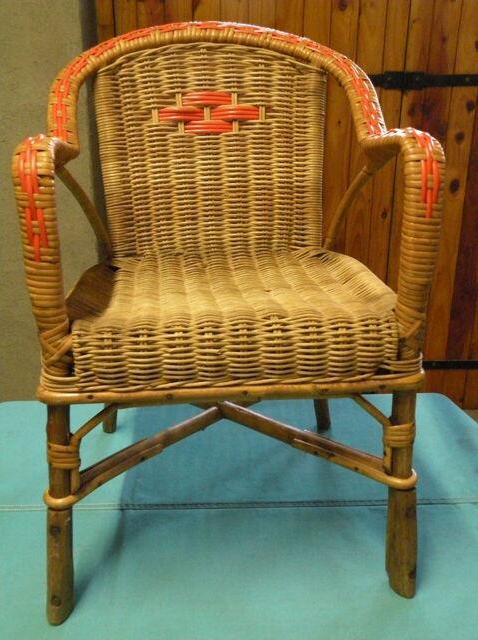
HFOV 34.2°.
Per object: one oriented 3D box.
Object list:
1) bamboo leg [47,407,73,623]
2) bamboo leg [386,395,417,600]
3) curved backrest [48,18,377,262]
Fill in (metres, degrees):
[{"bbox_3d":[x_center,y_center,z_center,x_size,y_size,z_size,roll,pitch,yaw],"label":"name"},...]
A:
[{"bbox_3d":[-0.172,0.191,0.745,0.027,0.255,0.026,3,24,-6],"label":"bamboo leg"},{"bbox_3d":[0.166,0.179,0.779,0.029,0.250,0.027,-7,24,-2],"label":"bamboo leg"},{"bbox_3d":[-0.027,-0.199,0.914,0.368,0.282,0.151,-2,18,-4],"label":"curved backrest"}]

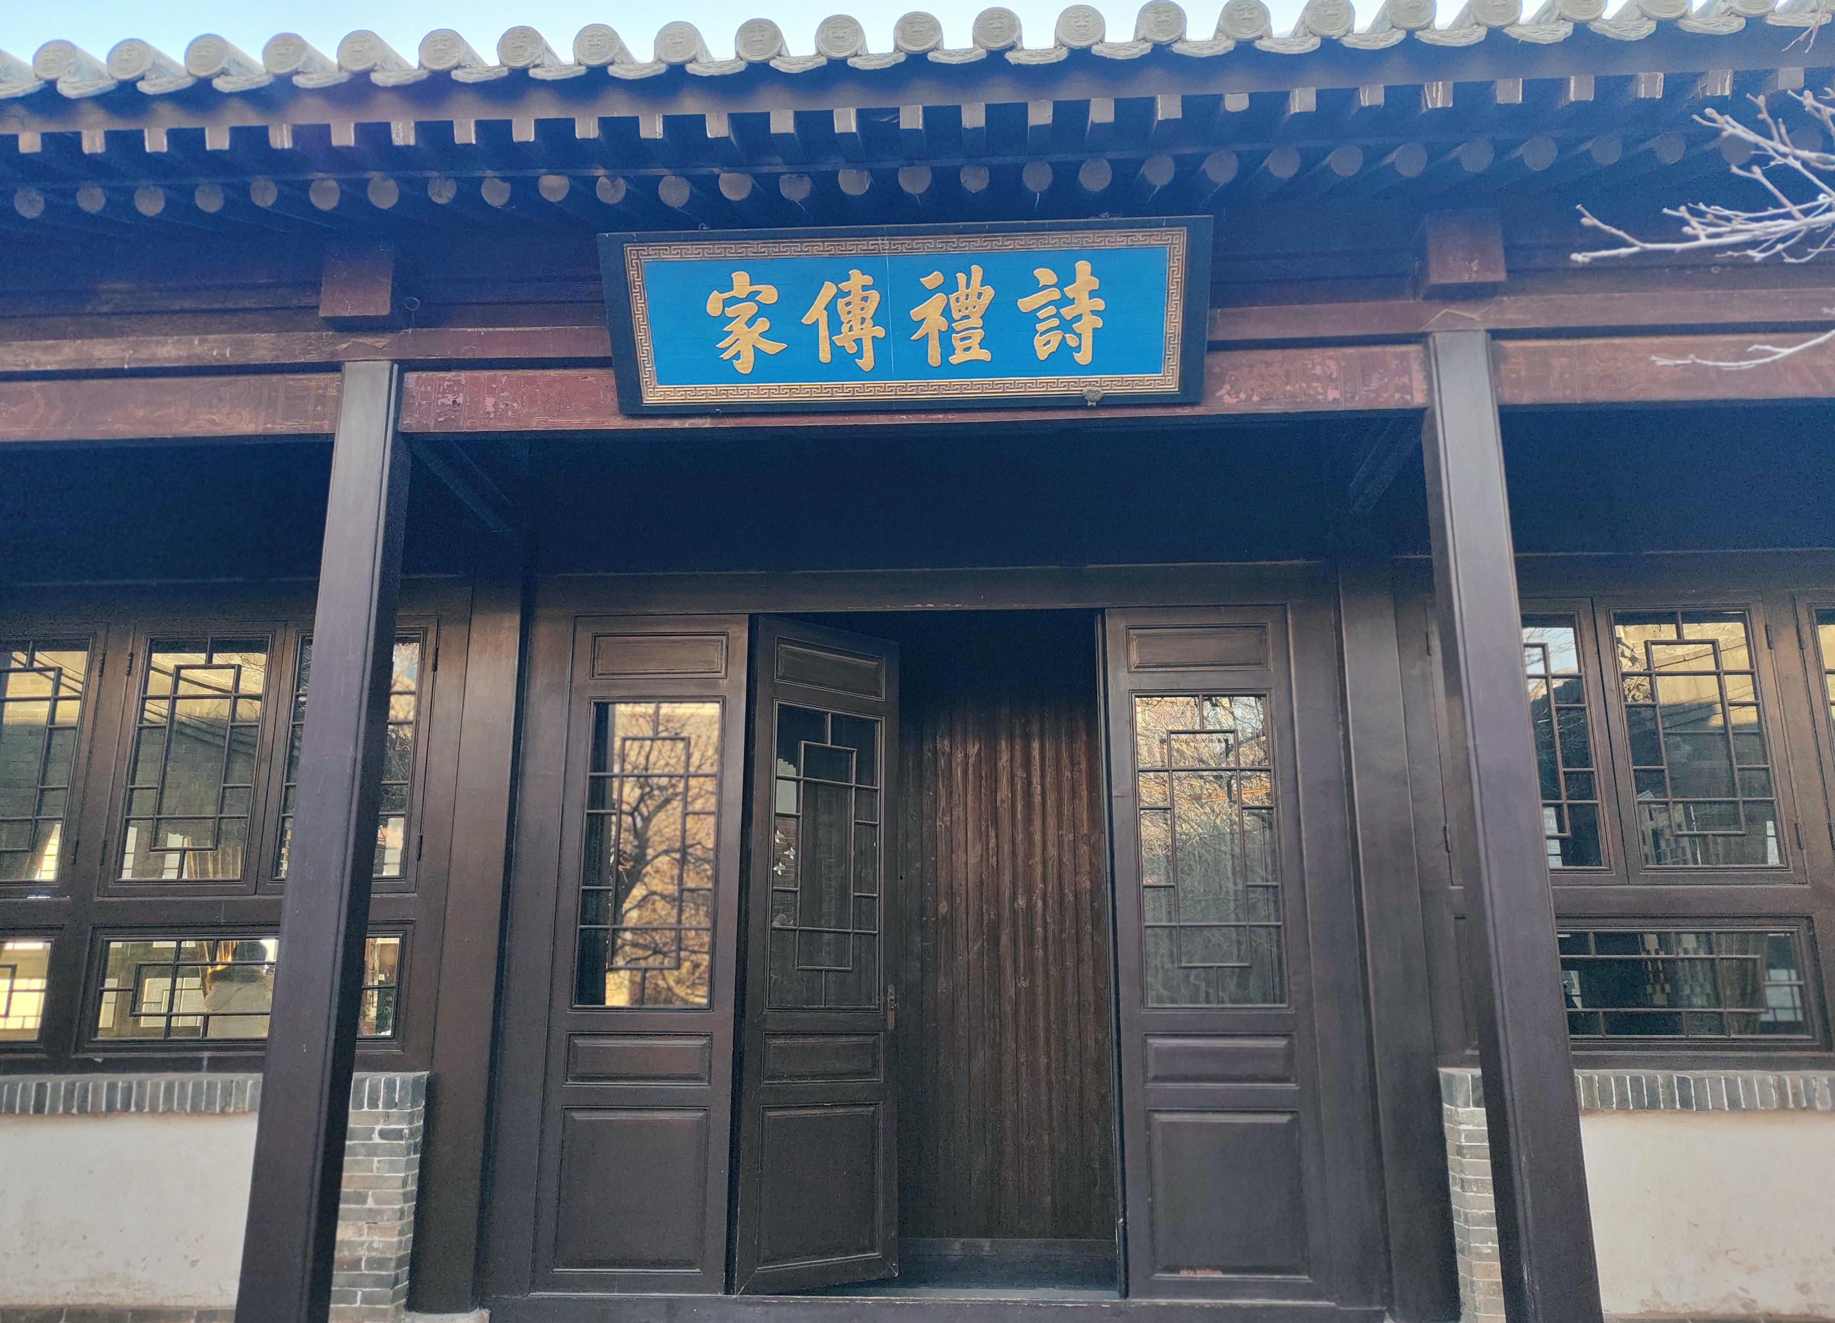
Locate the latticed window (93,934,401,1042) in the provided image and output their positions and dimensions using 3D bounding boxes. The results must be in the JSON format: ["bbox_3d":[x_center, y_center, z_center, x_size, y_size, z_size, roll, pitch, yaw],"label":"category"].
[{"bbox_3d":[-2.693,1.314,5.770,1.276,0.418,0.060,-1,-15,3],"label":"latticed window"}]

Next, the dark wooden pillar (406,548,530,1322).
[{"bbox_3d":[-1.755,0.973,5.763,0.230,2.999,0.220,-1,-15,3],"label":"dark wooden pillar"}]

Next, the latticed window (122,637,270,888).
[{"bbox_3d":[-3.023,0.408,6.028,0.526,1.021,0.060,-1,-15,3],"label":"latticed window"}]

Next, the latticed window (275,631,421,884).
[{"bbox_3d":[-2.367,0.399,5.992,0.535,1.018,0.060,-1,-15,3],"label":"latticed window"}]

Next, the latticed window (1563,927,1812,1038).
[{"bbox_3d":[2.726,1.233,5.469,1.264,0.412,0.060,-1,-15,3],"label":"latticed window"}]

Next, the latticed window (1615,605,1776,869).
[{"bbox_3d":[3.089,0.301,5.692,0.541,1.030,0.060,-1,-15,3],"label":"latticed window"}]

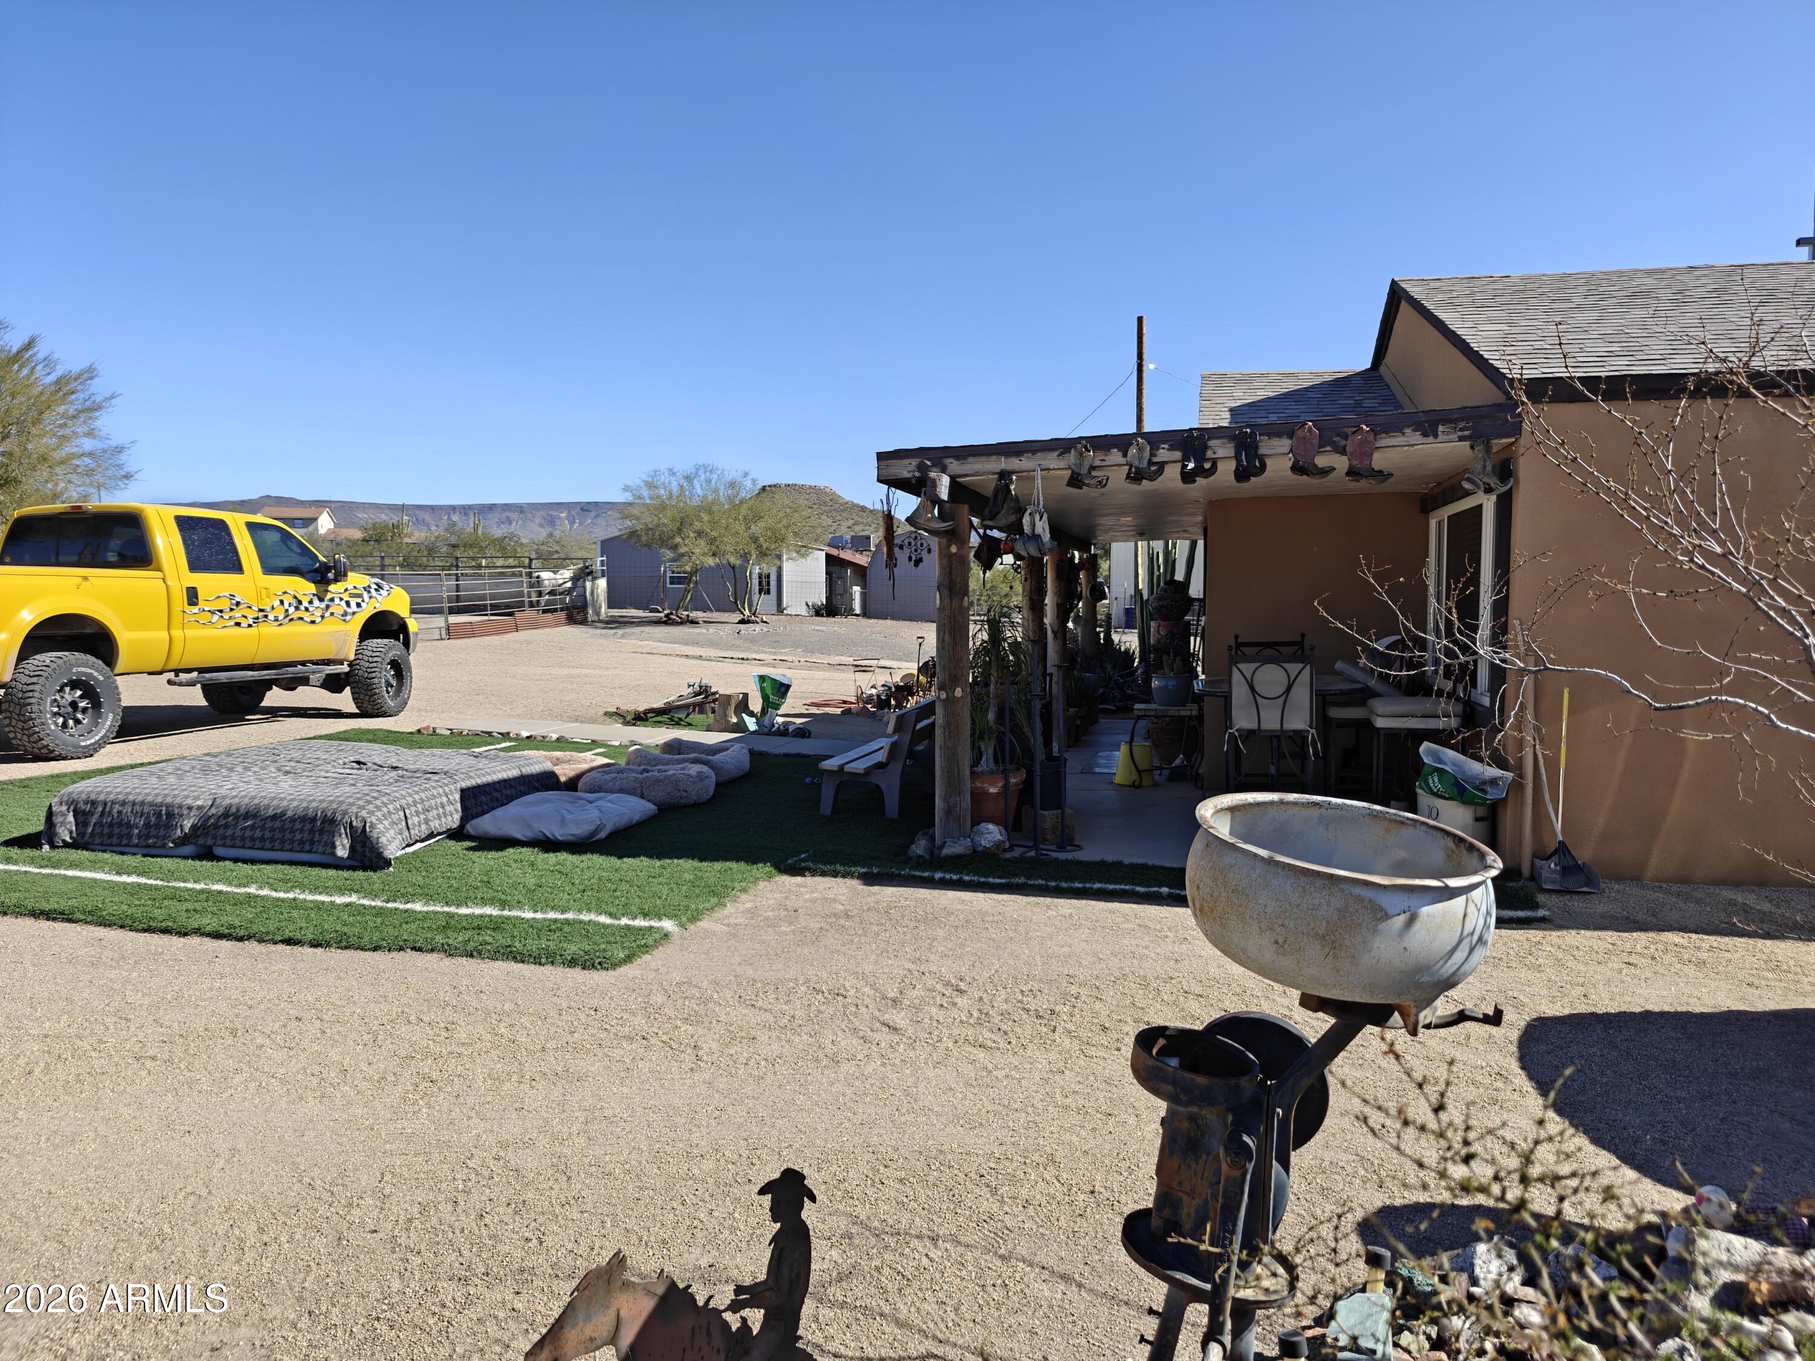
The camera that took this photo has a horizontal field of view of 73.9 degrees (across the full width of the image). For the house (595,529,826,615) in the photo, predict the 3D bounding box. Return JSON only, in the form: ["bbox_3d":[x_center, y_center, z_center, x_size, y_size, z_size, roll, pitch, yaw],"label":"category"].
[{"bbox_3d":[-8.460,-4.946,54.091,8.000,3.750,8.000,1,4,9],"label":"house"}]

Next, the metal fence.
[{"bbox_3d":[-10.950,-2.098,31.580,0.400,1.950,10.500,1,4,15],"label":"metal fence"}]

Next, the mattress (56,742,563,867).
[{"bbox_3d":[-3.600,0.738,7.600,2.000,0.290,2.250,1,4,8],"label":"mattress"}]

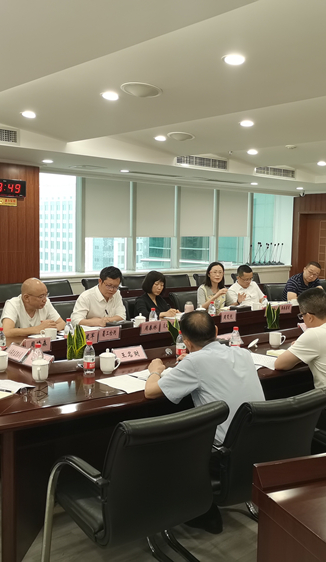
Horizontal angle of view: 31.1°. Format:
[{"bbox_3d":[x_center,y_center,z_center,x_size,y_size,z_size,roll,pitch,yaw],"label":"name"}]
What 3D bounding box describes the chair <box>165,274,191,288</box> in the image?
[{"bbox_3d":[0.436,0.358,9.222,0.600,0.880,0.650,-4,6,-42],"label":"chair"}]

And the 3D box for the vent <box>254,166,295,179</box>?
[{"bbox_3d":[1.786,-1.718,9.333,1.080,0.145,0.070,-4,6,-43],"label":"vent"}]

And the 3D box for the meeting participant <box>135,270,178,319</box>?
[{"bbox_3d":[-0.090,0.502,5.813,0.780,1.200,0.500,6,7,44],"label":"meeting participant"}]

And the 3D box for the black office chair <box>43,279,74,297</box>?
[{"bbox_3d":[-1.176,0.470,7.621,0.620,0.920,0.570,4,6,34],"label":"black office chair"}]

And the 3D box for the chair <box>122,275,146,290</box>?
[{"bbox_3d":[-0.247,0.397,8.637,0.600,0.880,0.650,-4,6,-42],"label":"chair"}]

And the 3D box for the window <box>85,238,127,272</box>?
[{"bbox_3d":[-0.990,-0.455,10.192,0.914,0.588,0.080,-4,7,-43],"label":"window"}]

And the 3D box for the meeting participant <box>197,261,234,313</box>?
[{"bbox_3d":[0.578,0.412,6.508,0.500,1.230,0.750,-3,6,-37],"label":"meeting participant"}]

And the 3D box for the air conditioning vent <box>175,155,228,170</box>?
[{"bbox_3d":[0.542,-1.645,8.169,1.100,0.150,0.070,-4,6,-43],"label":"air conditioning vent"}]

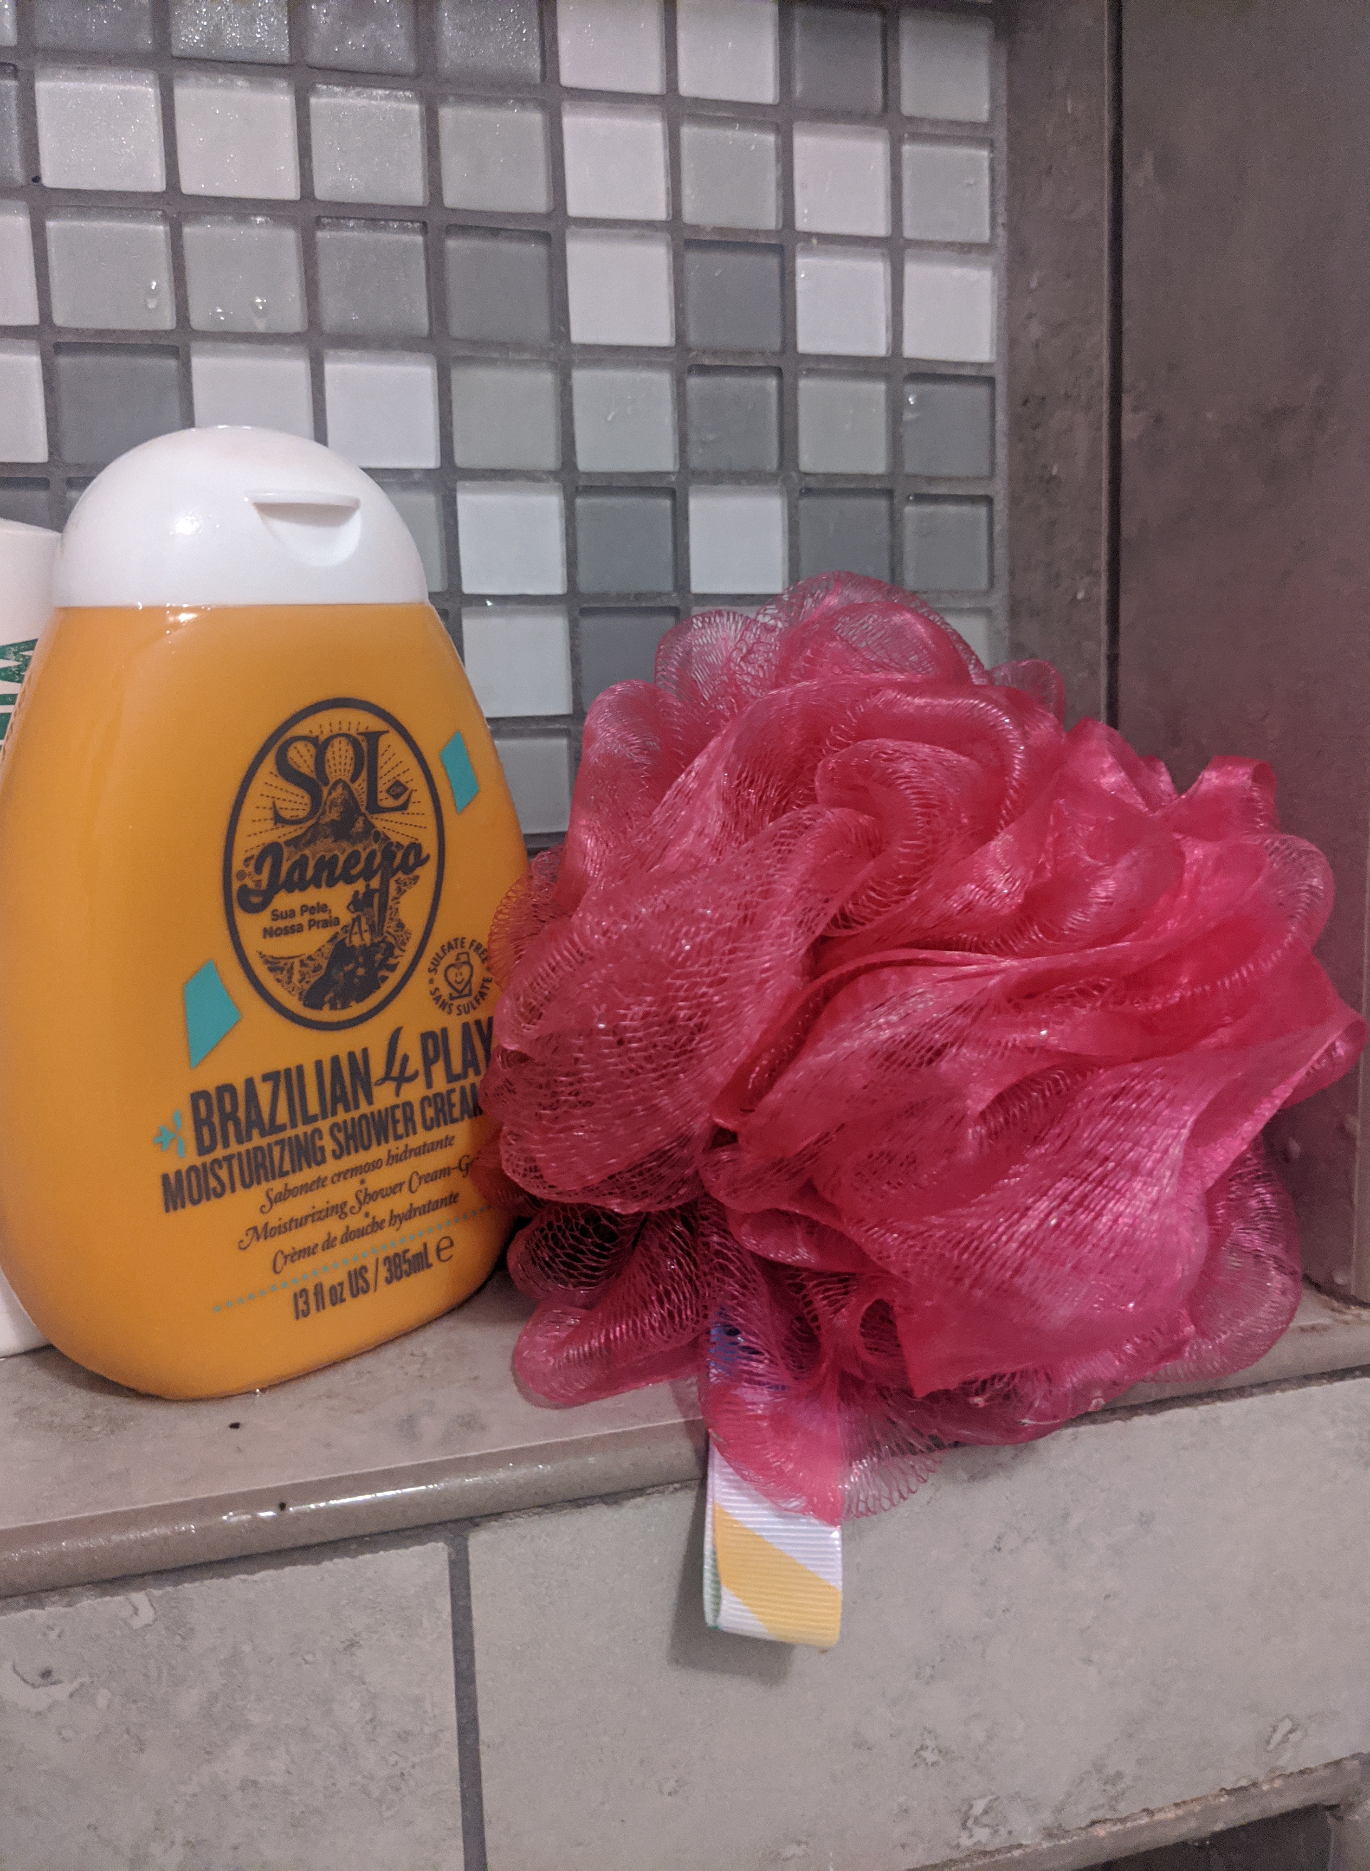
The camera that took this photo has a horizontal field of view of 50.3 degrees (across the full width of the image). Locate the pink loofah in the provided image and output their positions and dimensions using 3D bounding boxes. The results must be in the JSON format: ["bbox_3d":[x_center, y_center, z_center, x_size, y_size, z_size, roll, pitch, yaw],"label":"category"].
[{"bbox_3d":[0.036,0.018,0.240,0.140,0.146,0.130,-3,7,-13],"label":"pink loofah"}]

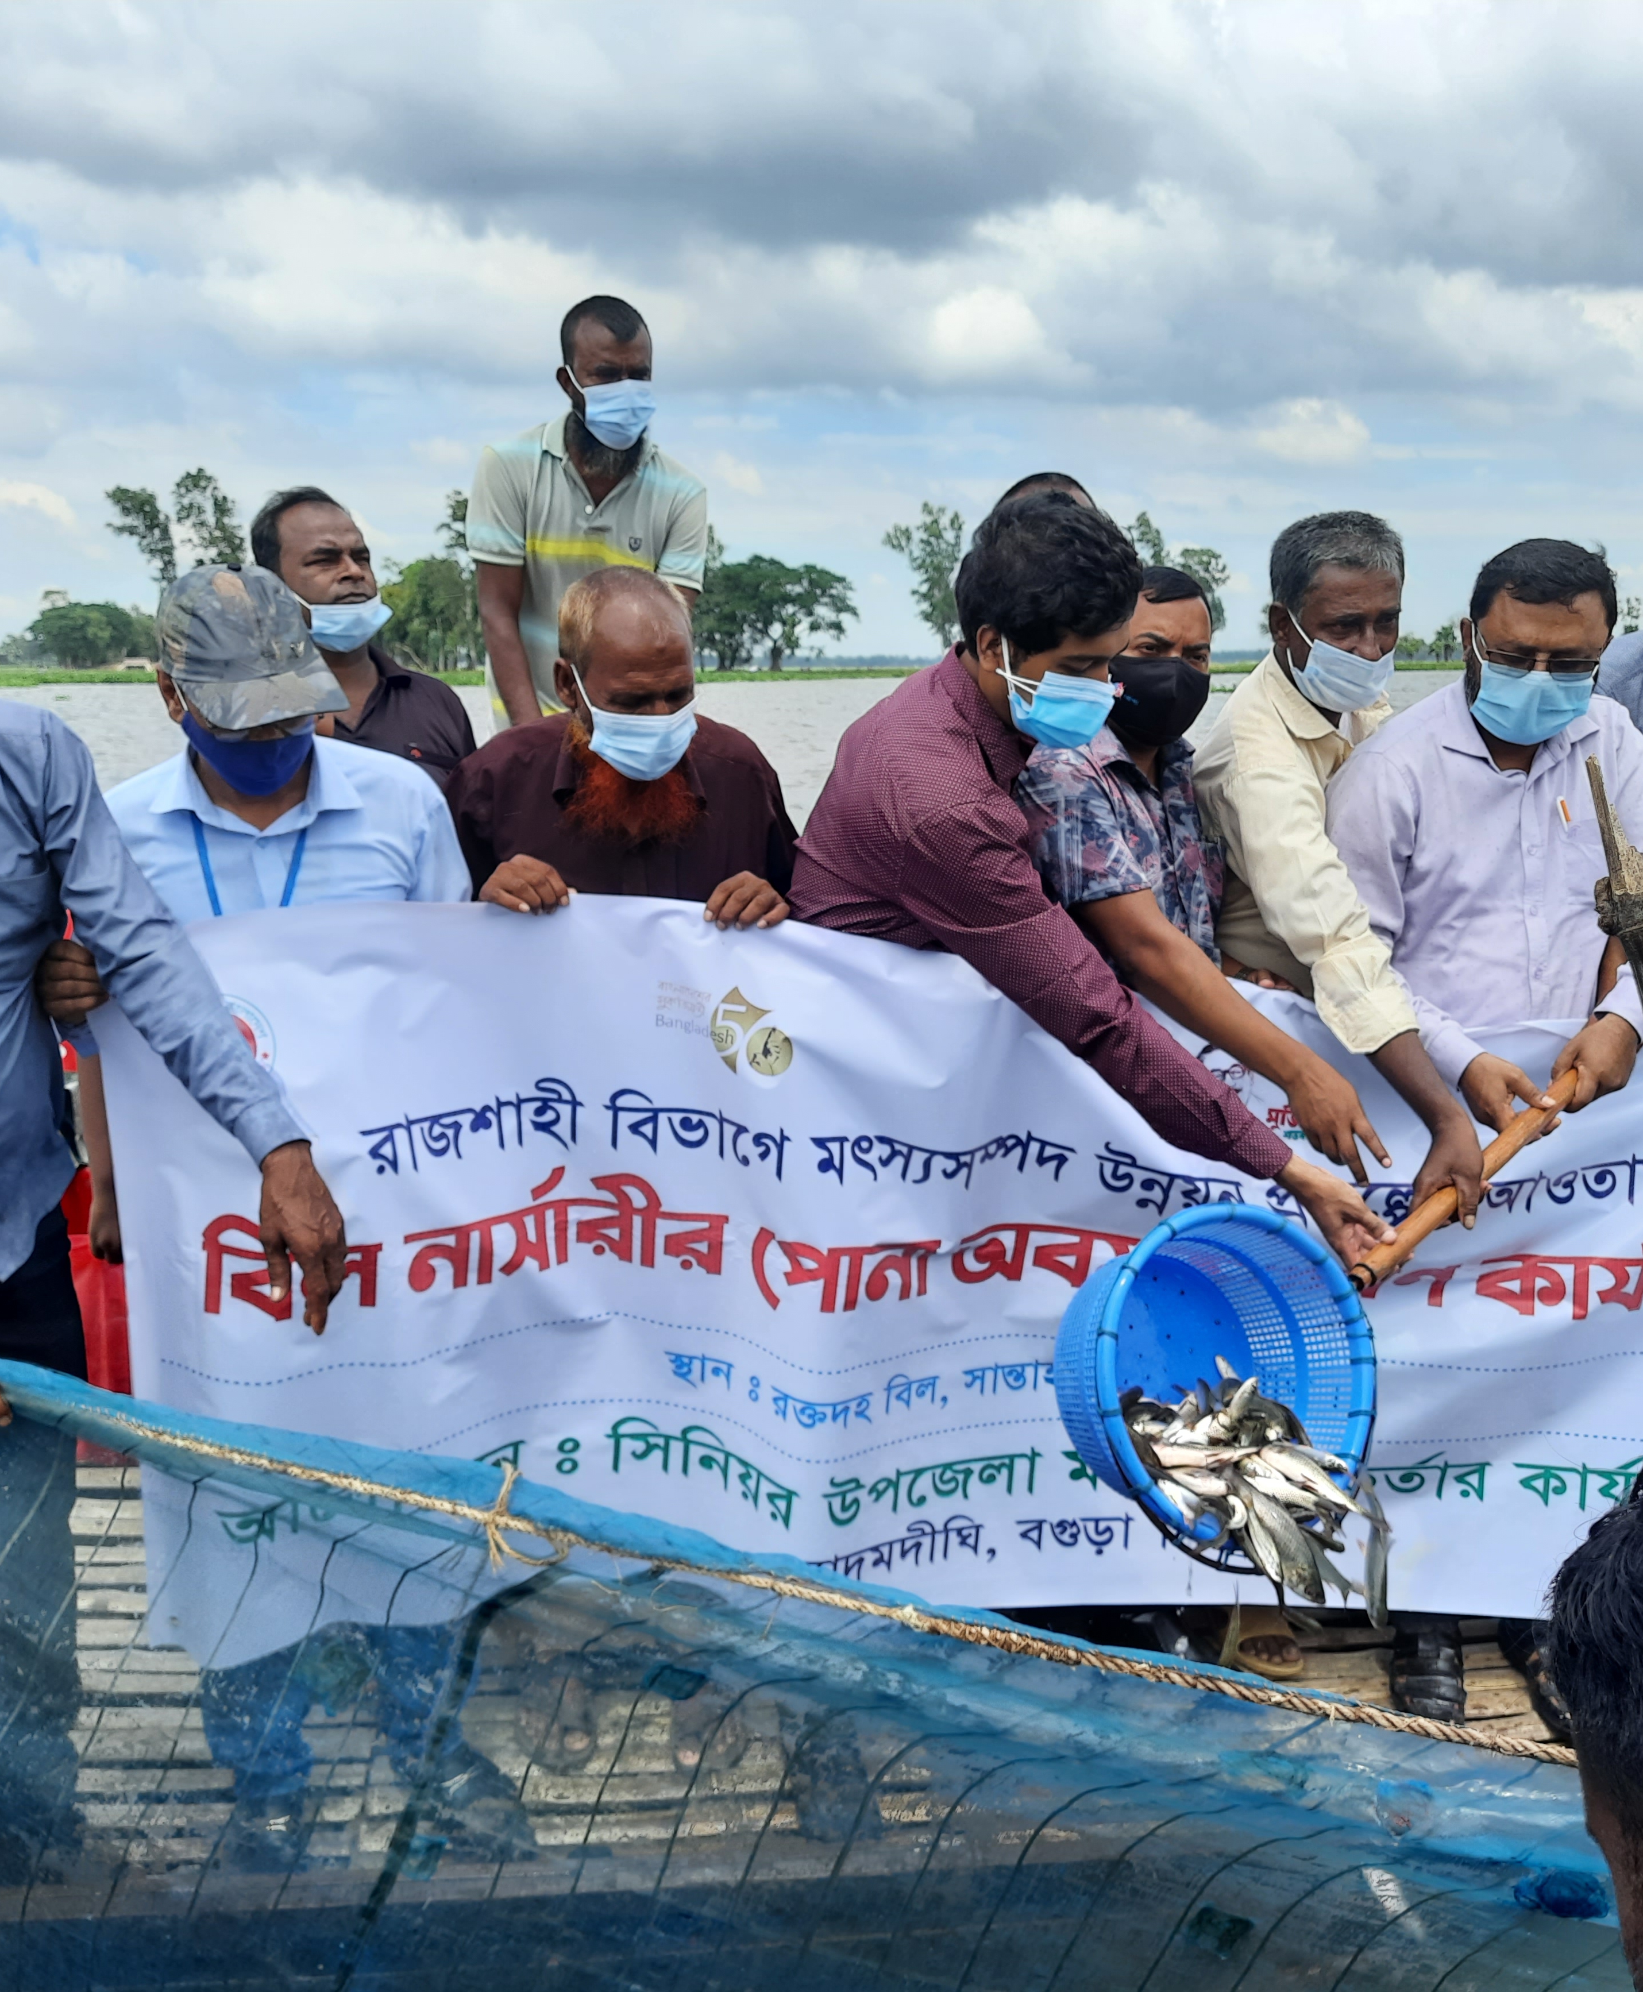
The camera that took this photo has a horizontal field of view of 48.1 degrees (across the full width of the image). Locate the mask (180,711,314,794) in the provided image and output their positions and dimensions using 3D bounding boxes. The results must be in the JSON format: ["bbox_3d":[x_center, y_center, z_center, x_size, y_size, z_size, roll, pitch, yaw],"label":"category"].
[{"bbox_3d":[-0.598,-0.252,1.920,0.140,0.095,0.080,-5,37,-28],"label":"mask"}]

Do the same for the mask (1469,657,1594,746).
[{"bbox_3d":[0.792,-0.331,2.054,0.140,0.105,0.075,3,25,16],"label":"mask"}]

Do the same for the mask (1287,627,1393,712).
[{"bbox_3d":[0.622,-0.397,2.204,0.135,0.110,0.080,-5,24,-26],"label":"mask"}]

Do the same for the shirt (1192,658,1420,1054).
[{"bbox_3d":[0.638,-0.136,2.355,0.400,0.600,0.380,-4,11,-22],"label":"shirt"}]

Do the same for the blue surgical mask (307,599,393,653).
[{"bbox_3d":[-0.649,-0.507,2.520,0.090,0.080,0.130,9,13,39],"label":"blue surgical mask"}]

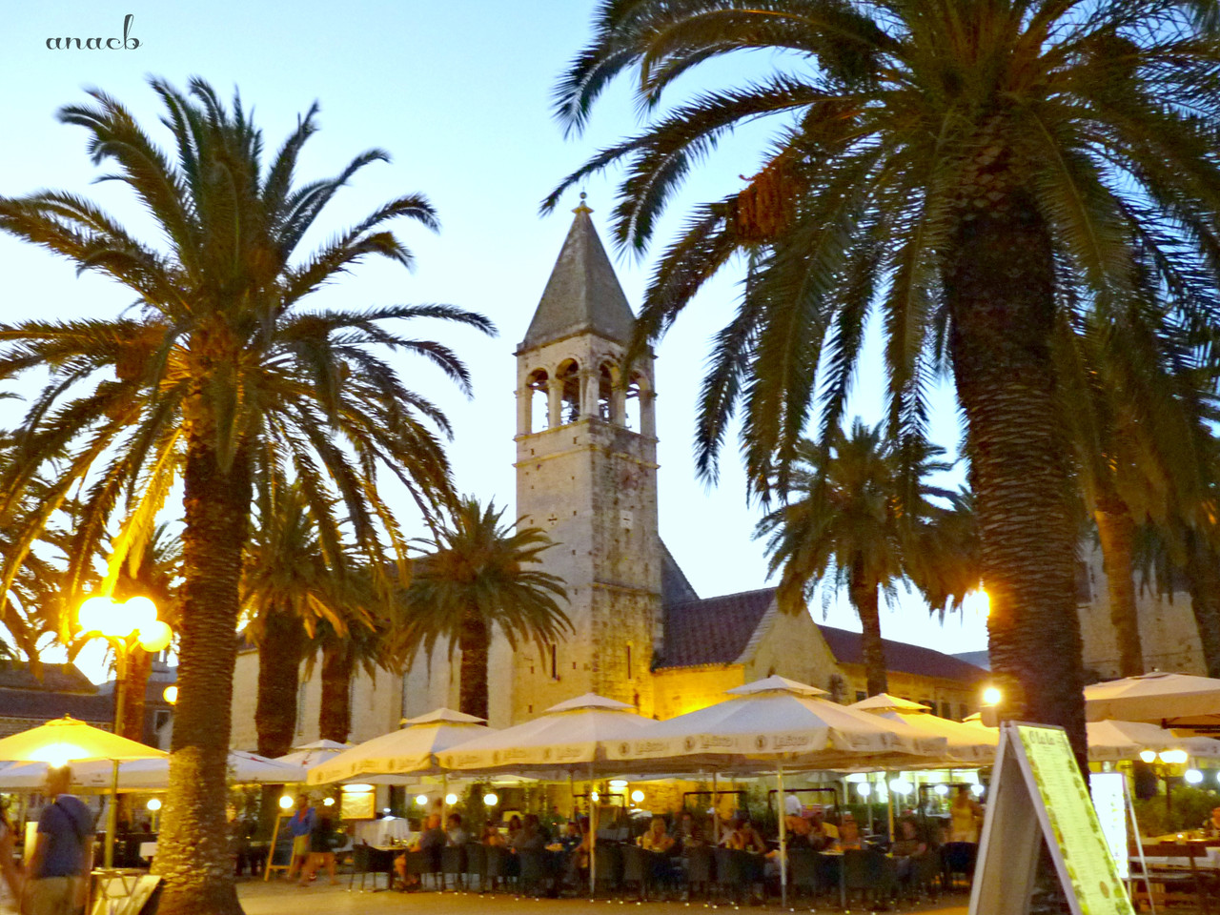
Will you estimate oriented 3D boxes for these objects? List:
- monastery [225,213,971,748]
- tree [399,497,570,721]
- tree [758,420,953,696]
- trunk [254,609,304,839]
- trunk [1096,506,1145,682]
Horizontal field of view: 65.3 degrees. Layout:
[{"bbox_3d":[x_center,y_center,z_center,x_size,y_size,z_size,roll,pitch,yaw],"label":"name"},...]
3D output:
[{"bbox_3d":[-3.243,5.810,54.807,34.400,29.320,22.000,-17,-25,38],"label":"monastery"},{"bbox_3d":[-4.396,6.722,31.079,5.709,11.442,5.709,-1,-20,0],"label":"tree"},{"bbox_3d":[9.184,5.565,33.533,7.026,14.829,7.026,-1,-20,0],"label":"tree"},{"bbox_3d":[-9.413,7.573,26.557,1.134,6.757,1.134,-1,-20,0],"label":"trunk"},{"bbox_3d":[14.604,5.743,26.531,0.758,9.396,0.758,-1,-20,0],"label":"trunk"}]

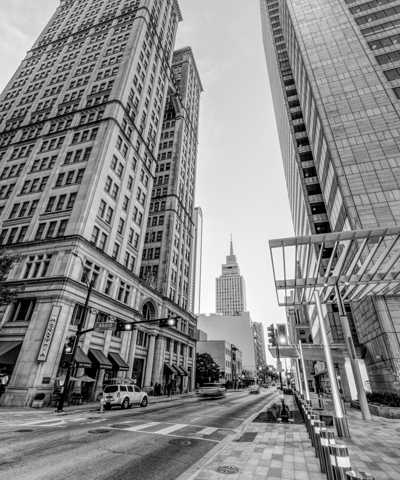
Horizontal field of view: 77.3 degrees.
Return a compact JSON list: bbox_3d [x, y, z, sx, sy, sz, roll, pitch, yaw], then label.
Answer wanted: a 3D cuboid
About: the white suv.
[{"bbox_3d":[-6.747,14.522,23.266,1.880,1.820,4.750,-11,-32,23],"label":"white suv"}]

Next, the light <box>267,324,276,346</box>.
[{"bbox_3d":[4.280,5.747,15.043,0.450,1.200,0.420,-7,-30,16],"label":"light"}]

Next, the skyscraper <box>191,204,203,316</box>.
[{"bbox_3d":[-22.860,54.813,335.458,44.000,240.000,44.000,-7,-30,16],"label":"skyscraper"}]

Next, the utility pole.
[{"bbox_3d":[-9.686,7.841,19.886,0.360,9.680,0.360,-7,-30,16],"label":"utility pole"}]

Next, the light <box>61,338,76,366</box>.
[{"bbox_3d":[-9.971,8.233,19.346,0.520,1.300,0.400,-7,-30,16],"label":"light"}]

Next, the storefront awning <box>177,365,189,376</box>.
[{"bbox_3d":[-2.973,24.829,47.231,1.550,1.600,2.000,-7,-30,16],"label":"storefront awning"}]

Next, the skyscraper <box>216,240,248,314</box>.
[{"bbox_3d":[36.711,63.211,271.898,31.000,165.000,26.000,-7,-30,16],"label":"skyscraper"}]

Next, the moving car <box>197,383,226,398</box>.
[{"bbox_3d":[1.997,21.542,35.682,1.850,1.600,4.600,-7,-30,16],"label":"moving car"}]

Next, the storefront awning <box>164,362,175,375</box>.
[{"bbox_3d":[-4.764,21.832,42.106,1.550,1.650,2.000,-7,-30,16],"label":"storefront awning"}]

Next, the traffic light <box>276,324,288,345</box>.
[{"bbox_3d":[5.212,5.976,15.780,0.600,1.260,0.350,-7,-30,16],"label":"traffic light"}]

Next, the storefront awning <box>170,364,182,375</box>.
[{"bbox_3d":[-3.855,23.288,44.728,1.850,1.820,1.900,-7,-30,16],"label":"storefront awning"}]

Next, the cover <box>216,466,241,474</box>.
[{"bbox_3d":[0.681,5.499,5.969,0.530,0.030,0.530,1,-29,1],"label":"cover"}]

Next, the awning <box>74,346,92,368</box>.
[{"bbox_3d":[-11.291,10.925,23.459,1.900,1.850,1.950,-7,-30,16],"label":"awning"}]

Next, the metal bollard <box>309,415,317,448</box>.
[{"bbox_3d":[4.188,6.970,9.260,0.265,1.030,0.265,-7,-30,16],"label":"metal bollard"}]

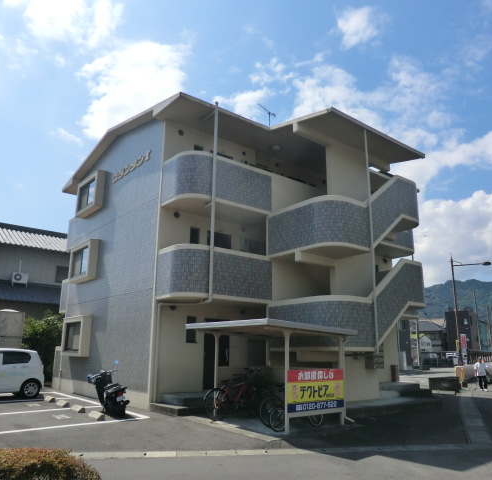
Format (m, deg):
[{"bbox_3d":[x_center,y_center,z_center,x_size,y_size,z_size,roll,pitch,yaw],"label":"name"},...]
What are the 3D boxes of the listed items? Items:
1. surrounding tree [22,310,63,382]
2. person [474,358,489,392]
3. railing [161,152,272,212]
[{"bbox_3d":[-8.760,4.664,19.280,1.900,3.100,1.800,12,-18,-38],"label":"surrounding tree"},{"bbox_3d":[11.508,6.561,21.812,0.500,1.620,0.360,-6,-15,26],"label":"person"},{"bbox_3d":[-0.817,-1.533,13.207,2.895,1.356,1.508,11,-17,-38],"label":"railing"}]

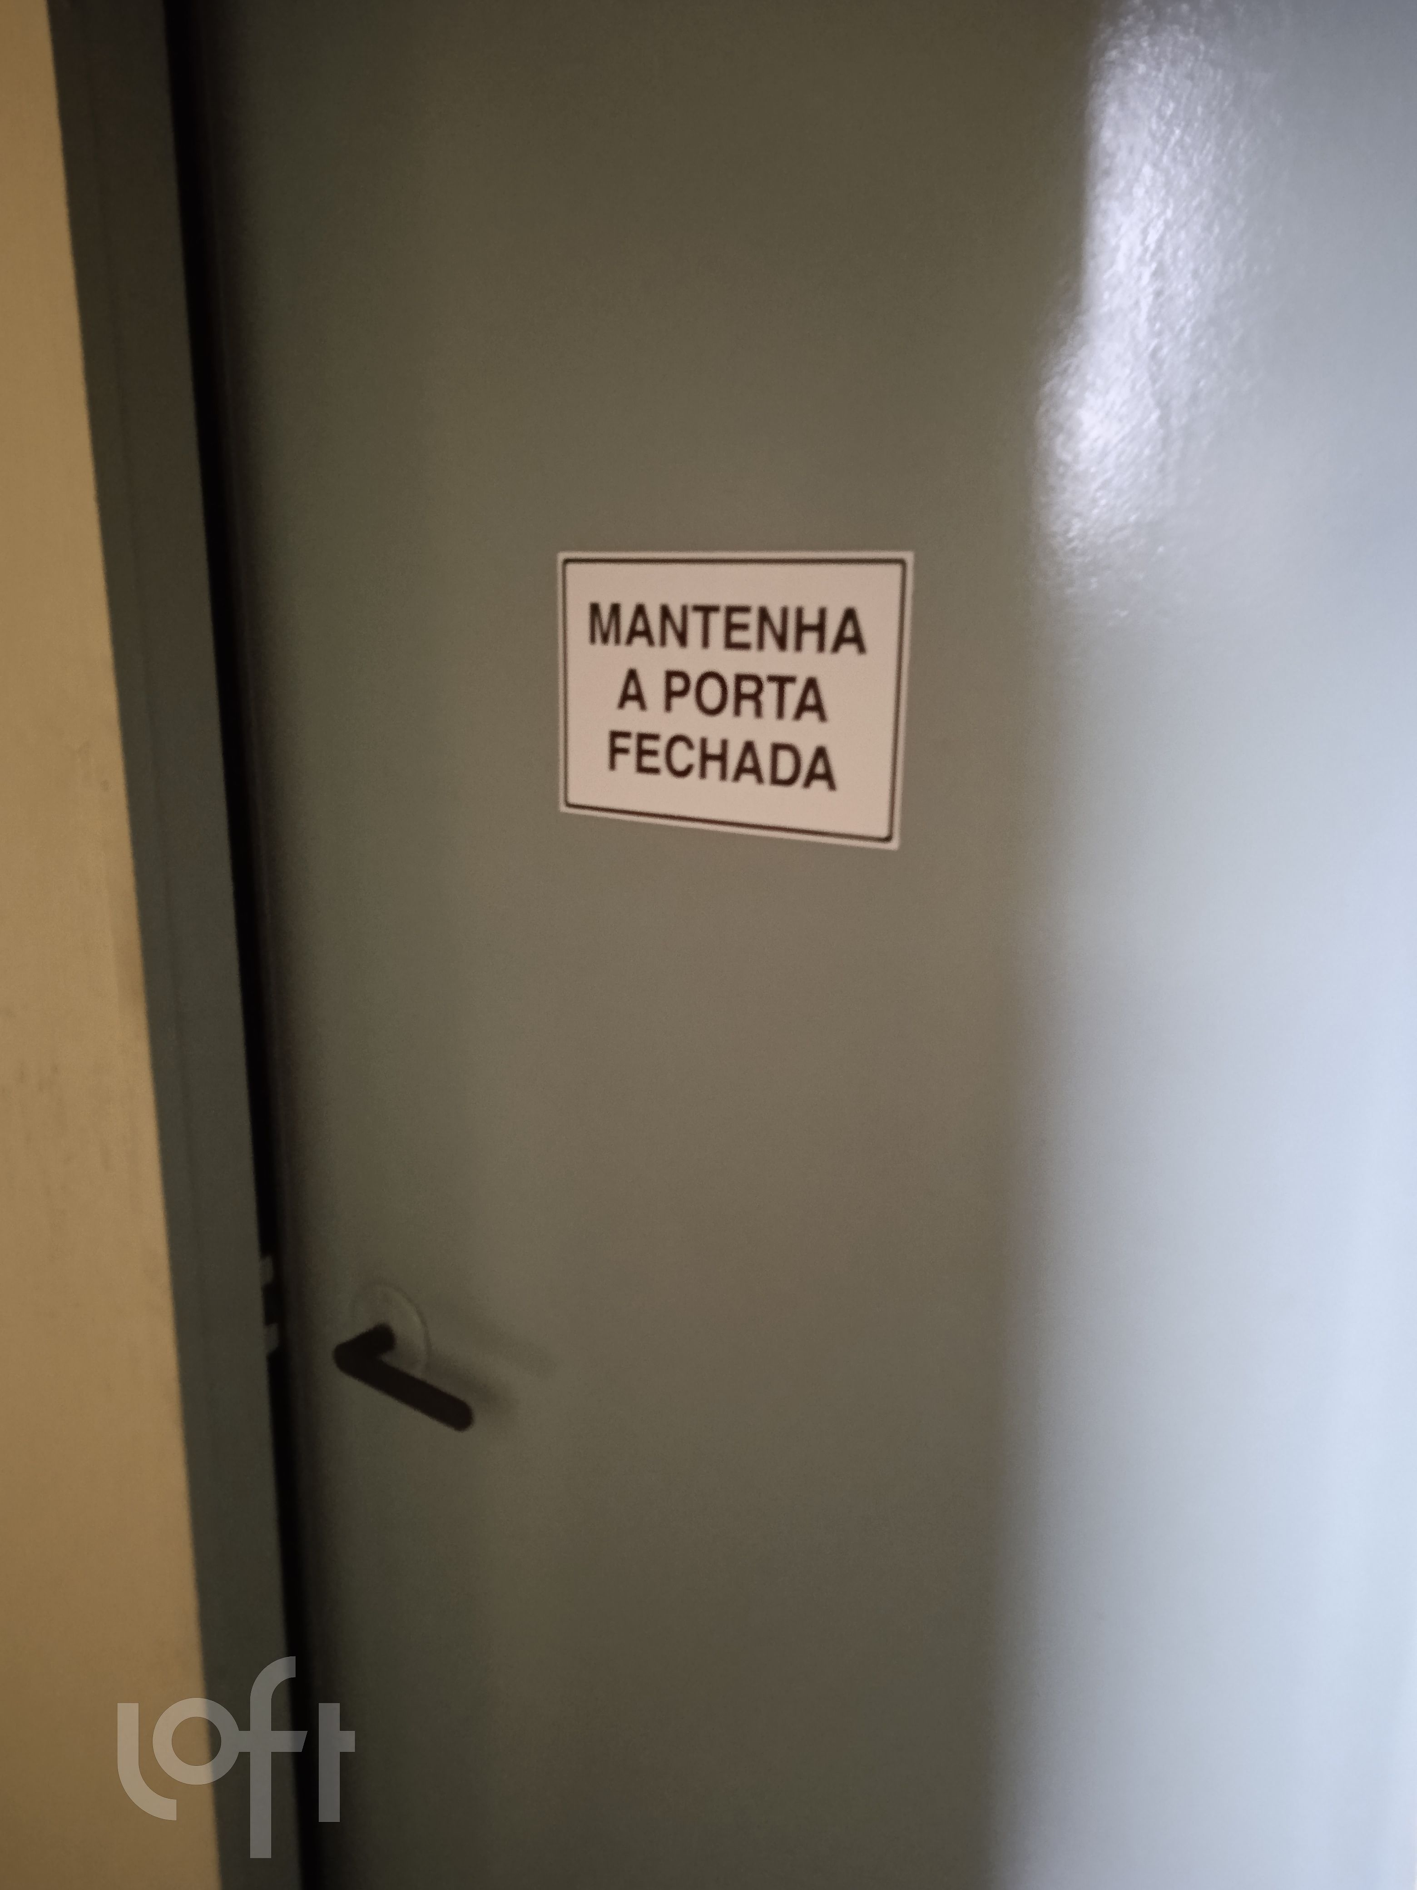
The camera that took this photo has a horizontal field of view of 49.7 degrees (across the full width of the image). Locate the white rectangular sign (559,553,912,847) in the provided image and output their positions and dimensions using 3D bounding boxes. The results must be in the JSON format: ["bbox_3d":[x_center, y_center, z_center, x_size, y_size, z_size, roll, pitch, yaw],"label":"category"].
[{"bbox_3d":[0.007,-0.130,0.790,0.204,0.143,0.005,8,16,28],"label":"white rectangular sign"}]

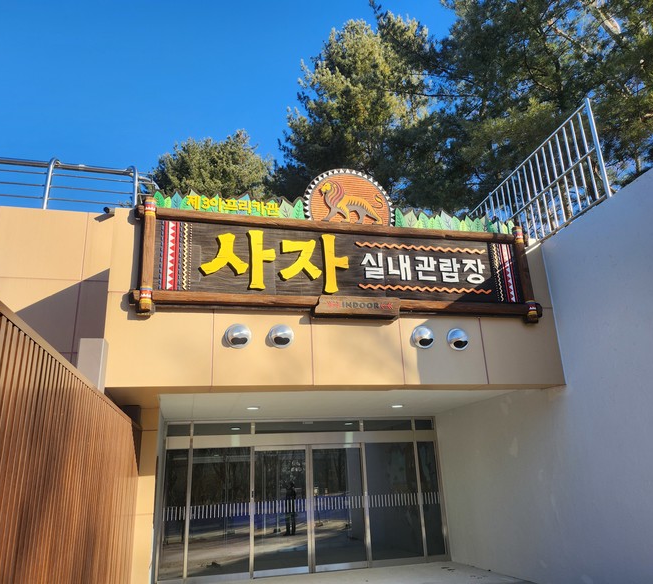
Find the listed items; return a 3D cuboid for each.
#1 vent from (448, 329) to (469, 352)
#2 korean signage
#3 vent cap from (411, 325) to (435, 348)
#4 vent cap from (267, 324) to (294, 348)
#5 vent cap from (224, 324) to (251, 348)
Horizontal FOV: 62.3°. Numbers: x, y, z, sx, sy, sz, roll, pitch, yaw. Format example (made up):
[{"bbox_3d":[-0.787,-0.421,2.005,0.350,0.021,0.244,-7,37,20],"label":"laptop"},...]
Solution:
[{"bbox_3d":[1.636,0.591,6.704,0.270,0.270,0.130,2,-19,-14],"label":"vent"},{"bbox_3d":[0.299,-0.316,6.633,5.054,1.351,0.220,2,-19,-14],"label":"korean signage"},{"bbox_3d":[1.185,0.556,6.601,0.270,0.270,0.130,2,-19,-14],"label":"vent cap"},{"bbox_3d":[-0.514,0.518,6.181,0.270,0.270,0.130,2,-19,-14],"label":"vent cap"},{"bbox_3d":[-0.989,0.507,6.063,0.270,0.270,0.130,2,-19,-14],"label":"vent cap"}]

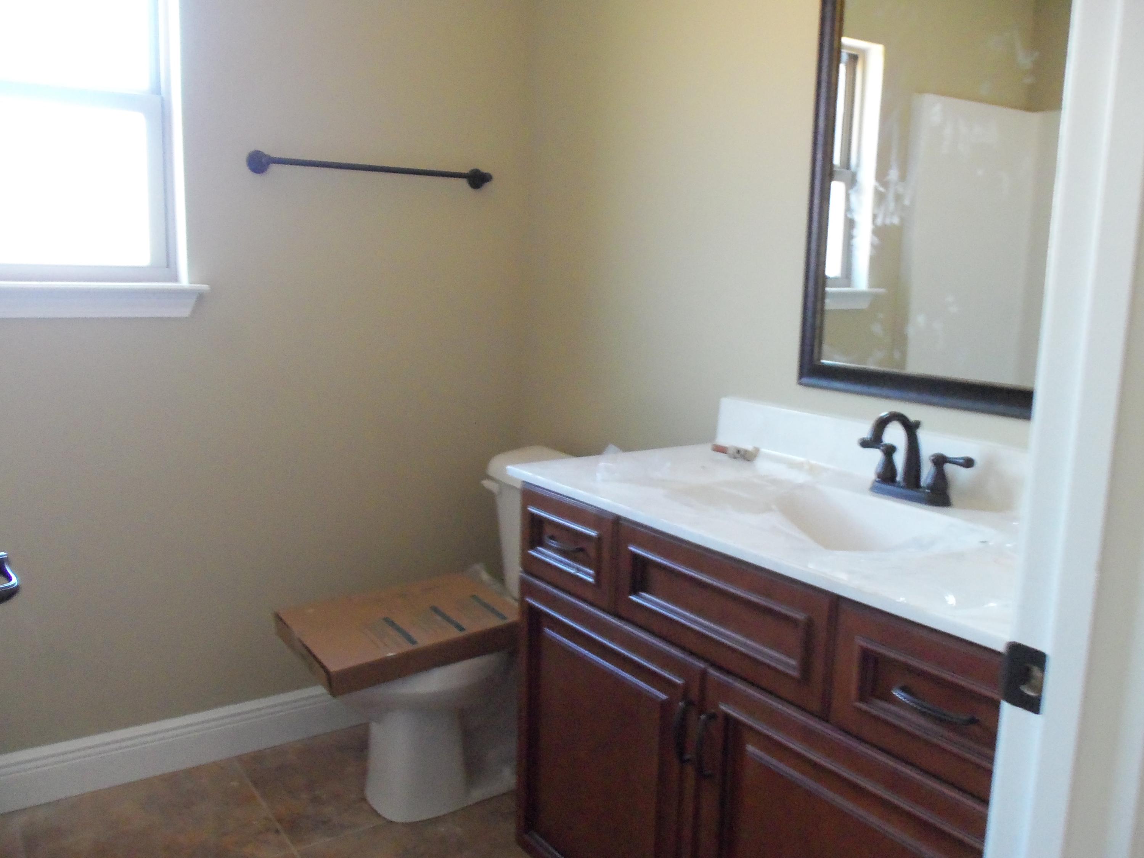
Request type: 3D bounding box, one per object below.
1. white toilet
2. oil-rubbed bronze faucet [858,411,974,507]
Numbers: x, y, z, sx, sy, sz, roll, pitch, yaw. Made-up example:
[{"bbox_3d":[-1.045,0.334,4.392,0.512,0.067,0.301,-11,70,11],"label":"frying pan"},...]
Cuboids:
[{"bbox_3d":[-0.240,0.504,2.357,0.755,0.768,0.470,-4,11,-34],"label":"white toilet"},{"bbox_3d":[0.550,0.045,1.630,0.168,0.155,0.232,-4,11,-34],"label":"oil-rubbed bronze faucet"}]

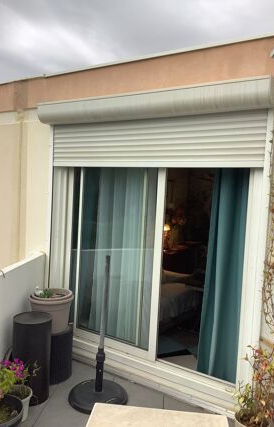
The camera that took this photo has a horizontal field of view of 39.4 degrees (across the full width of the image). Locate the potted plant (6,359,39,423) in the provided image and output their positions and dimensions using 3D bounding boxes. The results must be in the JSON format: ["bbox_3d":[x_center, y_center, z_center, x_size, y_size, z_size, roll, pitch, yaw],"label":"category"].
[{"bbox_3d":[-0.802,1.245,2.715,0.230,0.410,0.220,5,3,33],"label":"potted plant"}]

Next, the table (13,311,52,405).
[{"bbox_3d":[-0.822,1.123,2.987,0.292,0.625,0.292,3,3,0],"label":"table"}]

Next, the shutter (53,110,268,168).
[{"bbox_3d":[0.041,-0.604,3.262,2.090,0.420,0.060,5,3,33],"label":"shutter"}]

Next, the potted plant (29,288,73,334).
[{"bbox_3d":[-0.744,0.856,3.340,0.380,0.310,0.380,3,3,0],"label":"potted plant"}]

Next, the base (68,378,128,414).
[{"bbox_3d":[-0.302,1.435,3.027,0.468,0.055,0.468,3,3,0],"label":"base"}]

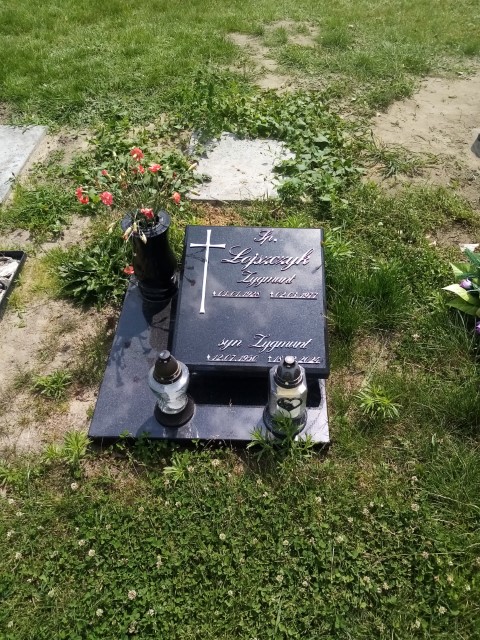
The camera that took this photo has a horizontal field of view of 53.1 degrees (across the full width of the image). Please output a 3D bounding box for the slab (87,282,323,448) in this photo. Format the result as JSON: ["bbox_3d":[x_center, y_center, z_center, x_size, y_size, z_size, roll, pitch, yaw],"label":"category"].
[{"bbox_3d":[-0.086,0.112,1.785,0.763,0.061,0.760,1,48,2],"label":"slab"}]

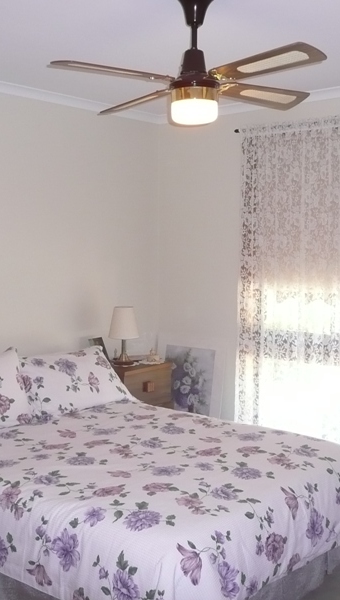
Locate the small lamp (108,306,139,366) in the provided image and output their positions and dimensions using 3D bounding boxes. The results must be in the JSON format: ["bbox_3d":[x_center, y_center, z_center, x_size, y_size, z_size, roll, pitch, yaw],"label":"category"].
[{"bbox_3d":[-0.314,0.239,4.412,0.210,0.386,0.210,1,5,0],"label":"small lamp"}]

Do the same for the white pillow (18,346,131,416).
[{"bbox_3d":[-0.578,0.470,3.798,0.720,0.440,0.170,-5,-33,-48],"label":"white pillow"}]

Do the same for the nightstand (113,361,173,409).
[{"bbox_3d":[-0.305,0.754,4.455,0.470,0.650,0.475,5,7,42],"label":"nightstand"}]

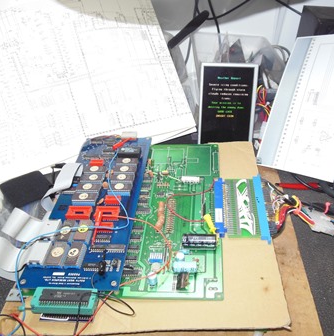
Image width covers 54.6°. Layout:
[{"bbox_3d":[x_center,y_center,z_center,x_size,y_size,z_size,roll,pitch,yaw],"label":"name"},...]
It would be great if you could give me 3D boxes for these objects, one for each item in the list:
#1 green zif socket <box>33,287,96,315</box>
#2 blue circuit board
[{"bbox_3d":[-0.102,0.134,0.325,0.064,0.015,0.021,-1,40,8],"label":"green zif socket"},{"bbox_3d":[-0.095,0.035,0.450,0.115,0.018,0.282,-1,40,7],"label":"blue circuit board"}]

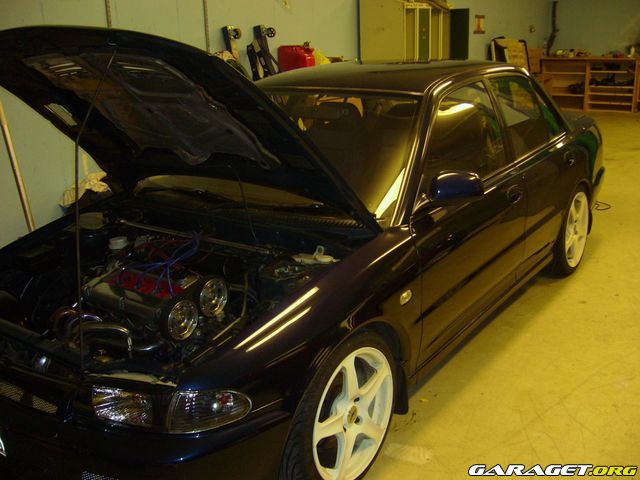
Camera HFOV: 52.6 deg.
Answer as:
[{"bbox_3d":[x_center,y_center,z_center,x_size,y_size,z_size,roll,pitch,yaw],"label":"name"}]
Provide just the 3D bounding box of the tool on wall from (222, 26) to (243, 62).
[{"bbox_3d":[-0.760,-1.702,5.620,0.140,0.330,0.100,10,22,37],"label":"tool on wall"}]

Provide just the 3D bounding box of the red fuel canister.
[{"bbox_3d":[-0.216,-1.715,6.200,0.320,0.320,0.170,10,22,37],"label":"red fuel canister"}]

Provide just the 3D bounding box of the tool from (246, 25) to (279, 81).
[{"bbox_3d":[-0.522,-1.686,5.880,0.220,0.500,0.170,10,22,37],"label":"tool"}]

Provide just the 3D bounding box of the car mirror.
[{"bbox_3d":[0.494,-0.187,2.467,0.220,0.140,0.160,10,22,37],"label":"car mirror"}]

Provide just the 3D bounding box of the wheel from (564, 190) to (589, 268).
[{"bbox_3d":[1.567,-0.078,4.174,0.190,0.475,0.475,10,22,37],"label":"wheel"}]

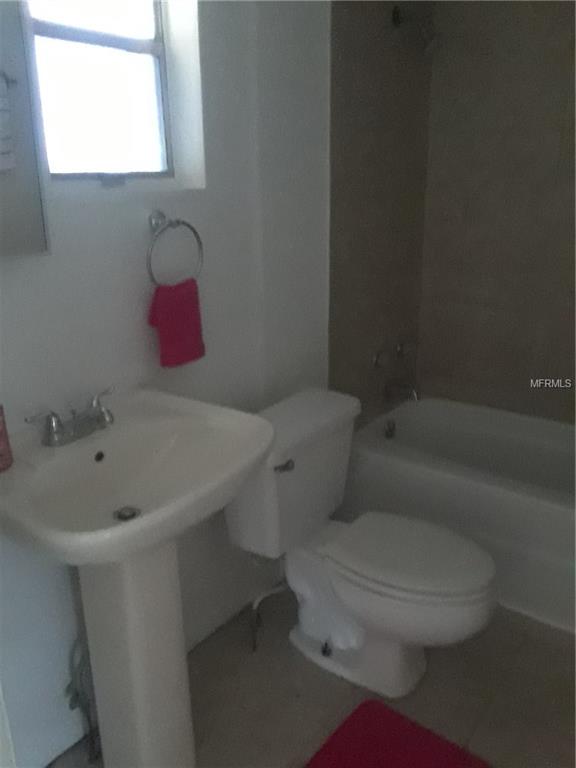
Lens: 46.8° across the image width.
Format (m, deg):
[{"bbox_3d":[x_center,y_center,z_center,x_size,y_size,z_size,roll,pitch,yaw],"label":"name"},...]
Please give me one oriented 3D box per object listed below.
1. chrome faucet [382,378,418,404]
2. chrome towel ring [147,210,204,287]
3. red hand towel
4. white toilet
[{"bbox_3d":[0.441,0.027,2.659,0.140,0.070,0.060,12,21,35],"label":"chrome faucet"},{"bbox_3d":[-0.288,-0.318,1.595,0.076,0.180,0.170,12,21,35],"label":"chrome towel ring"},{"bbox_3d":[-0.272,-0.153,1.636,0.050,0.205,0.165,12,21,35],"label":"red hand towel"},{"bbox_3d":[0.222,0.461,1.873,0.725,0.700,0.460,12,21,35],"label":"white toilet"}]

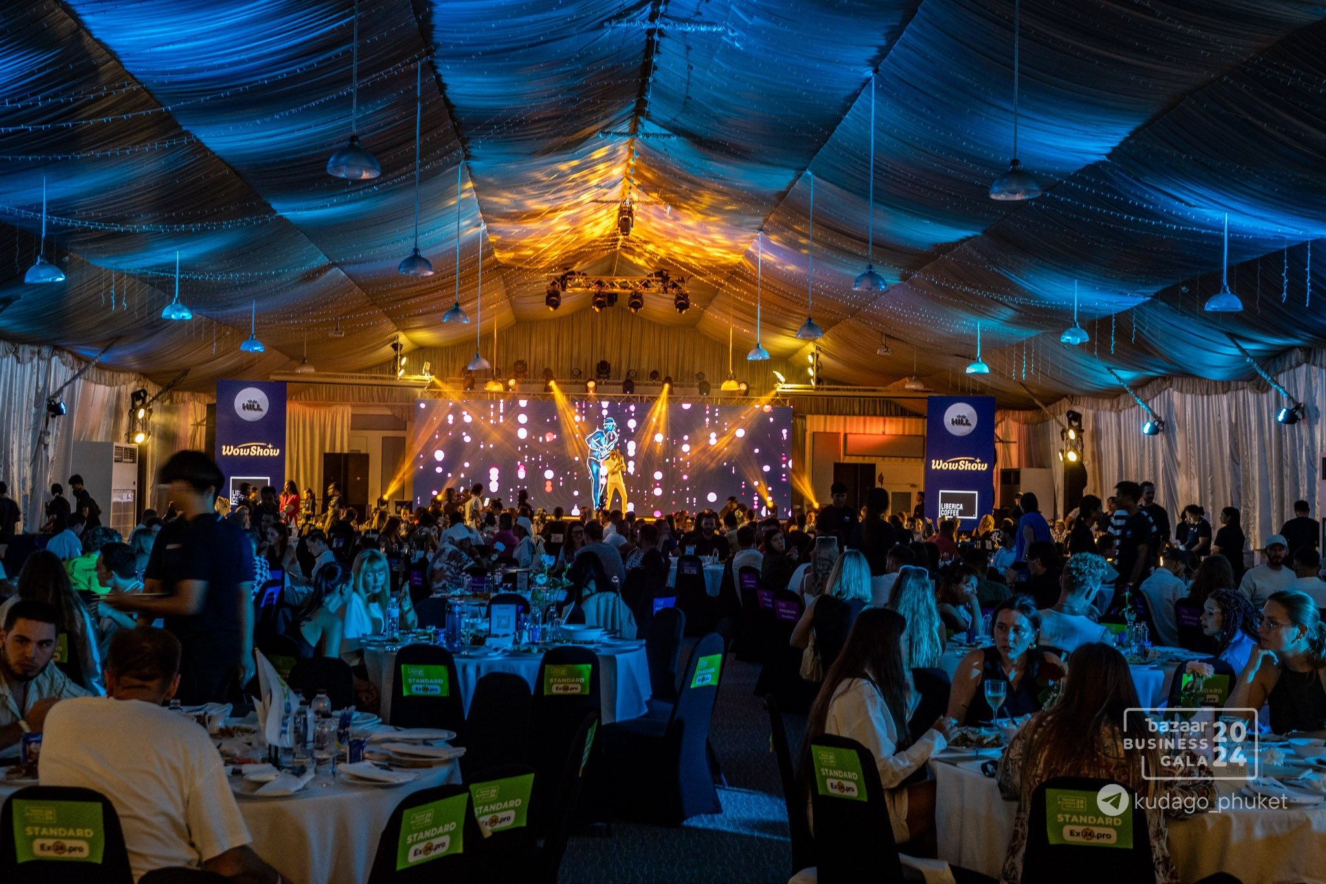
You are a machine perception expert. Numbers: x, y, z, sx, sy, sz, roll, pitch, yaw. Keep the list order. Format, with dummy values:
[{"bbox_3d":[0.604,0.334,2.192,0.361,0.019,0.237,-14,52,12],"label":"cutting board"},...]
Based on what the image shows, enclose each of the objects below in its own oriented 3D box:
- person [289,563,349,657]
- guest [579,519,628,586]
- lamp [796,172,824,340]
[{"bbox_3d":[-1.764,1.246,7.650,0.750,1.200,0.480,2,-2,-23],"label":"person"},{"bbox_3d":[-0.612,1.441,13.571,0.520,1.360,0.700,2,-2,-14],"label":"guest"},{"bbox_3d":[2.259,-2.841,21.374,0.415,2.580,0.415,1,-2,0],"label":"lamp"}]

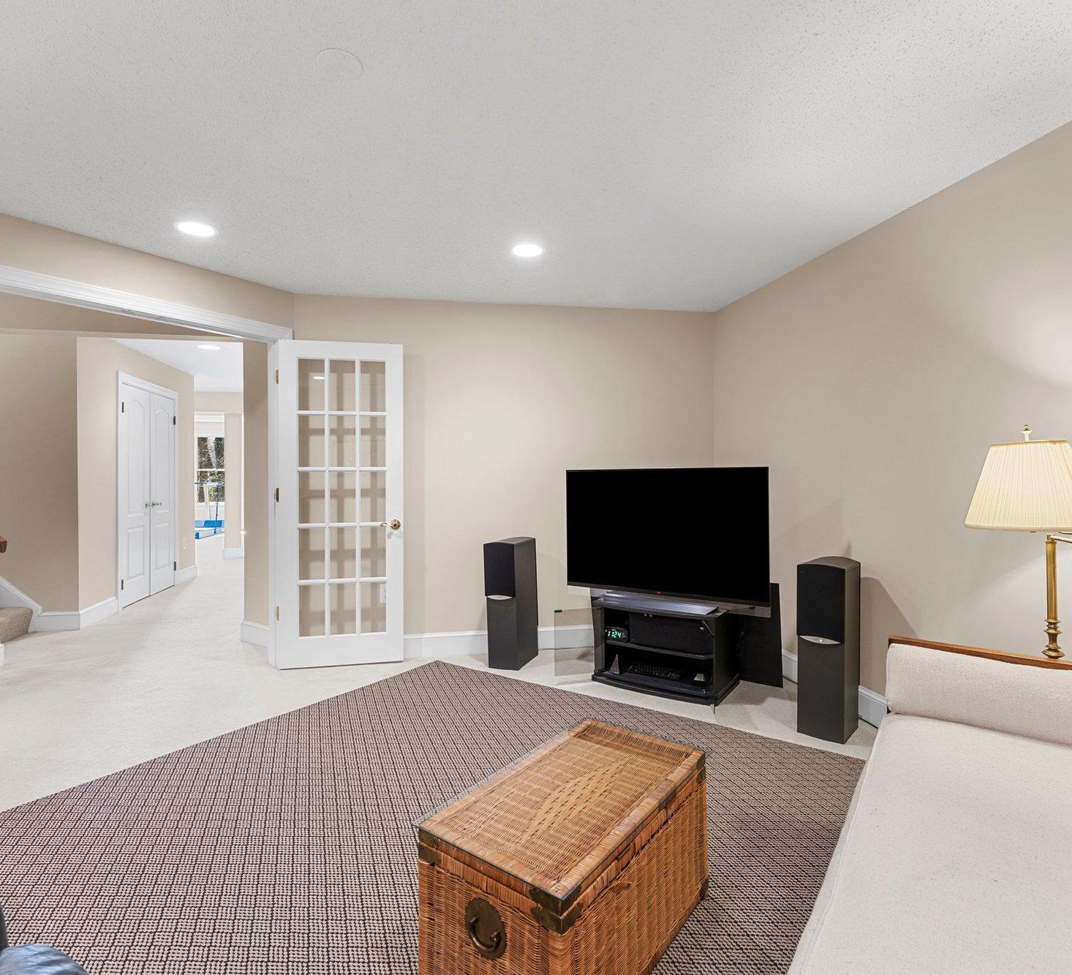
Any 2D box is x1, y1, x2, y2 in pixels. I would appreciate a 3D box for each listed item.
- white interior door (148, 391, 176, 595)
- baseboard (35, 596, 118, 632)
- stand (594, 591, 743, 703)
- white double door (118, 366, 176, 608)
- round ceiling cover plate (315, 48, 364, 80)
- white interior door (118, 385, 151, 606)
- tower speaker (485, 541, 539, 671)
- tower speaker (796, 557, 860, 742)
[{"bbox_3d":[-3.976,0.075,6.011,0.050,2.040,0.560,0,1,-11],"label":"white interior door"},{"bbox_3d":[-3.816,1.058,4.779,0.310,0.140,0.650,0,1,-12],"label":"baseboard"},{"bbox_3d":[0.747,0.910,3.333,0.730,0.465,0.460,1,1,33],"label":"stand"},{"bbox_3d":[-3.926,0.035,5.735,0.100,2.150,1.240,0,1,-11],"label":"white double door"},{"bbox_3d":[-0.567,-1.217,1.641,0.131,0.013,0.131,0,1,0],"label":"round ceiling cover plate"},{"bbox_3d":[-3.866,0.085,5.449,0.050,2.040,0.590,0,1,-11],"label":"white interior door"},{"bbox_3d":[-0.149,0.738,3.710,0.205,0.800,0.340,0,1,20],"label":"tower speaker"},{"bbox_3d":[1.392,0.753,2.709,0.205,0.800,0.280,1,1,39],"label":"tower speaker"}]

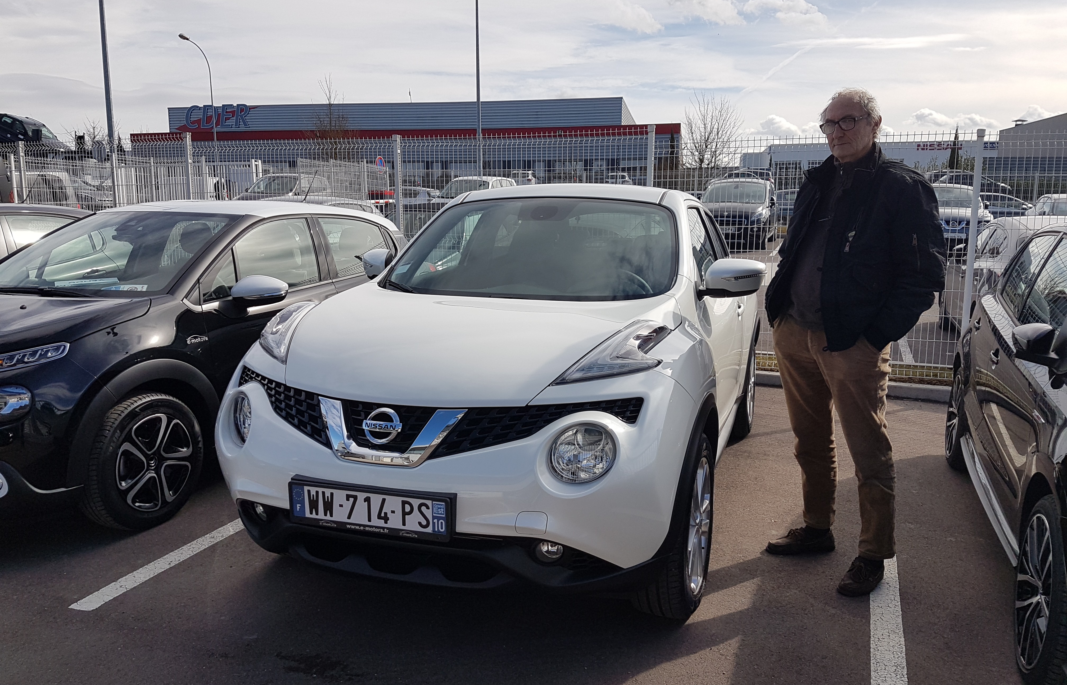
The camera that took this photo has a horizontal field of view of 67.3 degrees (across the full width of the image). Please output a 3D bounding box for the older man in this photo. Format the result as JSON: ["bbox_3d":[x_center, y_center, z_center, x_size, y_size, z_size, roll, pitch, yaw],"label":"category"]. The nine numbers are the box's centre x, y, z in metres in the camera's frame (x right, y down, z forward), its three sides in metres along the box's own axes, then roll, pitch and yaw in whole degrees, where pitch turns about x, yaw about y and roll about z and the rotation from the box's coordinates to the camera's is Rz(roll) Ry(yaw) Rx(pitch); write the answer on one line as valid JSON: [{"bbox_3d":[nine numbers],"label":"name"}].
[{"bbox_3d":[1.225,-0.007,3.136,0.450,1.860,0.610,-5,10,-30],"label":"older man"}]

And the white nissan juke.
[{"bbox_3d":[0.188,-0.016,4.231,1.840,1.560,4.130,3,9,19],"label":"white nissan juke"}]

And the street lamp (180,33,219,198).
[{"bbox_3d":[-13.290,-8.054,32.144,1.500,8.800,0.300,0,9,0],"label":"street lamp"}]

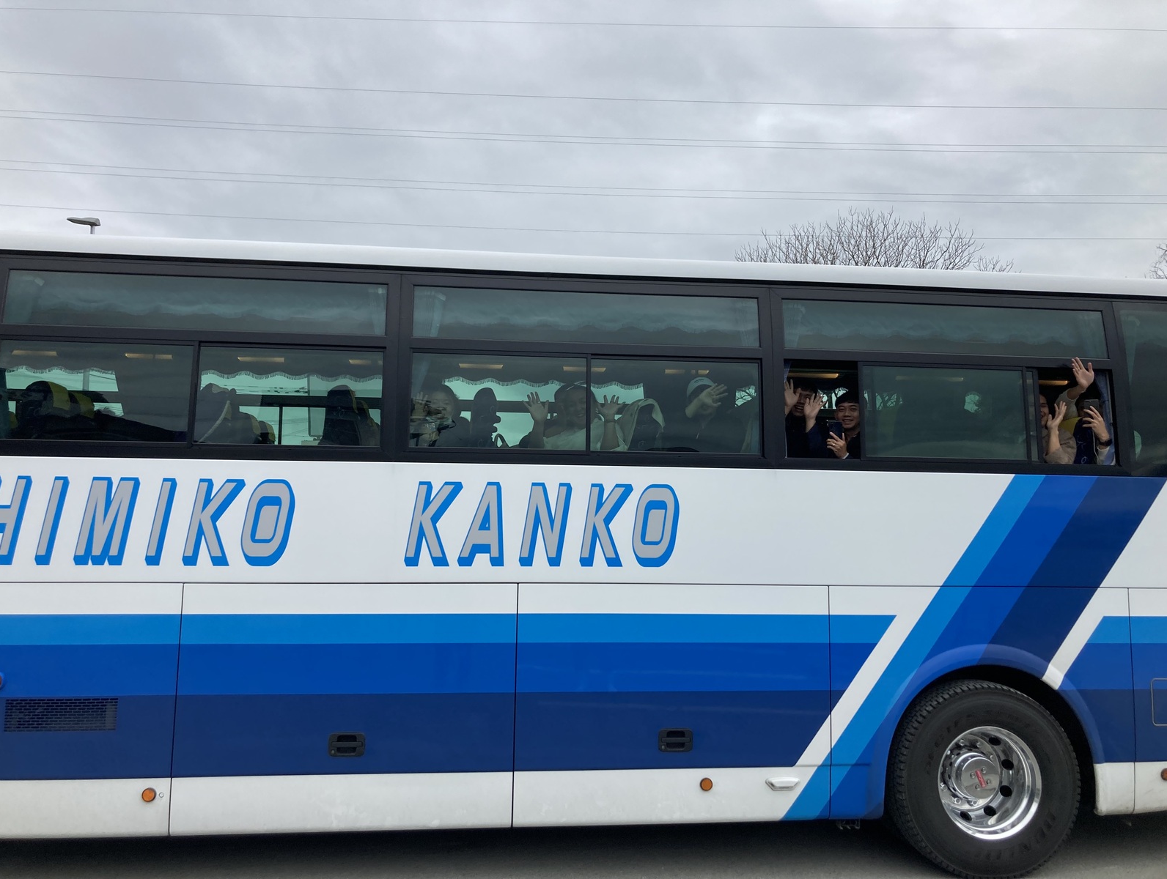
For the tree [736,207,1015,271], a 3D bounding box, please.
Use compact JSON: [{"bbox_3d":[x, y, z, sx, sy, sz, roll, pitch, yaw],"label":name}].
[{"bbox_3d":[4.489,-0.052,14.452,5.600,7.206,5.600,-1,-8,17],"label":"tree"}]

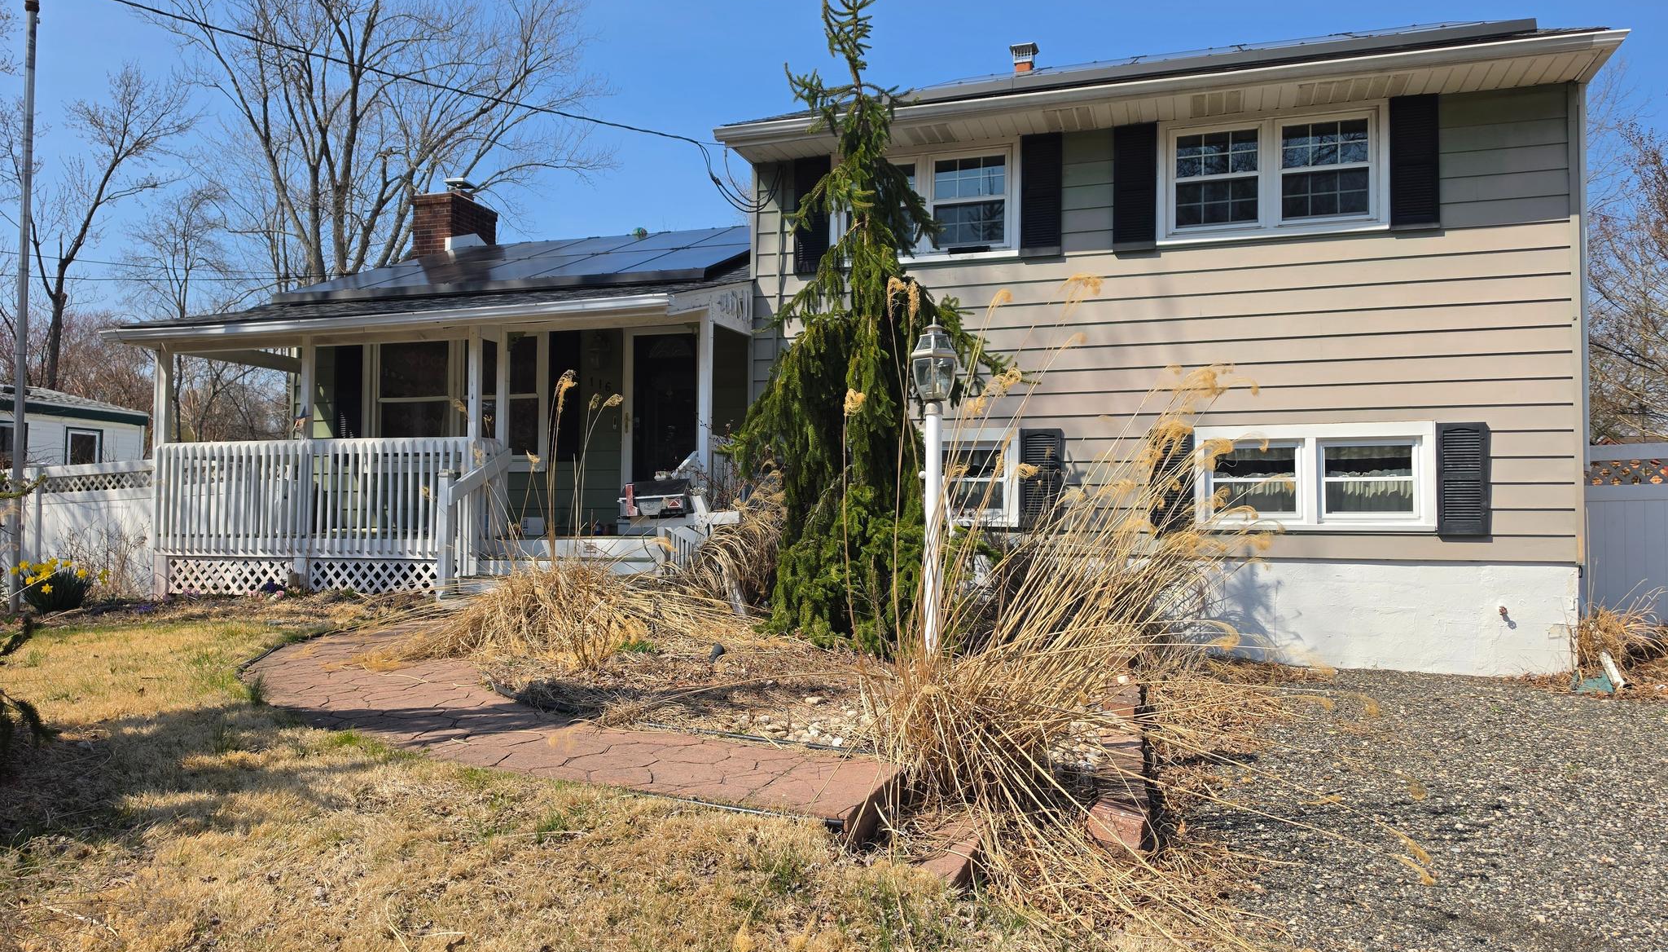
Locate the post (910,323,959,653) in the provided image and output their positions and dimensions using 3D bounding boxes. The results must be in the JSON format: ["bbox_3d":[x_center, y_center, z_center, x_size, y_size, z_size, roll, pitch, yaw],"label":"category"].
[{"bbox_3d":[0.552,0.136,6.100,0.250,1.960,0.250,0,-2,17],"label":"post"}]

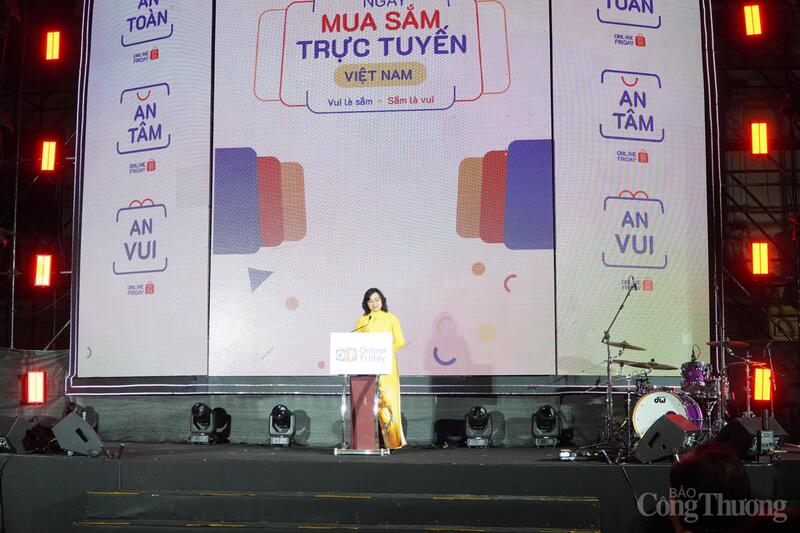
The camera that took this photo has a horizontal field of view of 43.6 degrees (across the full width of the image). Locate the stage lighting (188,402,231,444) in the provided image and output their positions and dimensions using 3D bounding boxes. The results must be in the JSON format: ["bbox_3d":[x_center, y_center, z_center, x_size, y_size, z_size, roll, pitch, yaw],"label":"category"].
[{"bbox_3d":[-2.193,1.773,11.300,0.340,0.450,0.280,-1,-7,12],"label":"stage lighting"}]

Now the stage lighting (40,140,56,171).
[{"bbox_3d":[-4.179,-1.320,11.885,0.175,0.350,0.120,-1,-7,6],"label":"stage lighting"}]

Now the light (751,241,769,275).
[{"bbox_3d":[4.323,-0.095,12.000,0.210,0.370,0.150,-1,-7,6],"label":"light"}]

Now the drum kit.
[{"bbox_3d":[2.863,1.298,10.168,1.500,1.140,1.150,-3,-8,27],"label":"drum kit"}]

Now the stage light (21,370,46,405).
[{"bbox_3d":[-4.352,1.440,11.900,0.260,0.390,0.160,0,-7,-2],"label":"stage light"}]

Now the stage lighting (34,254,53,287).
[{"bbox_3d":[-4.181,0.047,11.725,0.175,0.350,0.120,-1,-7,6],"label":"stage lighting"}]

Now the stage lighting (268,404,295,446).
[{"bbox_3d":[-1.295,1.766,11.100,0.300,0.450,0.270,-1,-7,6],"label":"stage lighting"}]

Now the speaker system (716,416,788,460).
[{"bbox_3d":[3.062,1.487,8.686,0.580,0.400,0.420,6,-9,-43],"label":"speaker system"}]

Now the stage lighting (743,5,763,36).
[{"bbox_3d":[4.027,-2.807,11.405,0.175,0.350,0.120,-1,-7,6],"label":"stage lighting"}]

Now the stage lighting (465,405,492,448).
[{"bbox_3d":[0.864,1.747,10.900,0.300,0.450,0.270,0,-7,5],"label":"stage lighting"}]

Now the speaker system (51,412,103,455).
[{"bbox_3d":[-3.007,1.539,9.233,0.420,0.400,0.580,3,-7,-25],"label":"speaker system"}]

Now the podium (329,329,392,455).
[{"bbox_3d":[-0.380,1.224,9.724,0.590,1.160,0.420,-1,-7,6],"label":"podium"}]

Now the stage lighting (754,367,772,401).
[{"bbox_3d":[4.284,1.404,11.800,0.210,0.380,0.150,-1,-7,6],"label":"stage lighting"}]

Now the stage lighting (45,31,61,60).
[{"bbox_3d":[-4.376,-2.781,12.600,0.200,0.370,0.140,0,-7,4],"label":"stage lighting"}]

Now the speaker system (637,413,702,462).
[{"bbox_3d":[2.363,1.491,8.736,0.420,0.400,0.580,-4,-8,29],"label":"speaker system"}]

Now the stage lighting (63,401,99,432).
[{"bbox_3d":[-3.574,1.727,10.973,0.310,0.450,0.280,0,-7,-3],"label":"stage lighting"}]

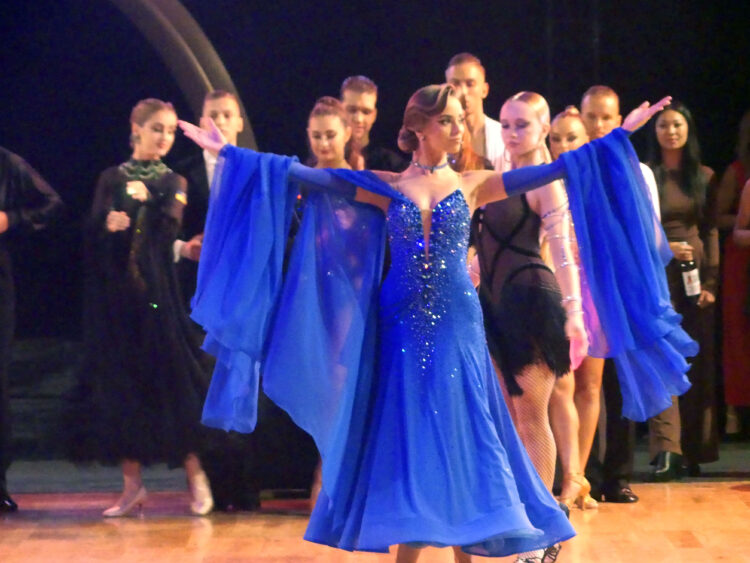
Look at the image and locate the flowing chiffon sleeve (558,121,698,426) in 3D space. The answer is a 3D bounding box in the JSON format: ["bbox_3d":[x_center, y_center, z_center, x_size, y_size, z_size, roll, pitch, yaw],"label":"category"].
[{"bbox_3d":[0.854,-0.024,20.000,0.460,0.990,0.300,0,2,-3],"label":"flowing chiffon sleeve"}]

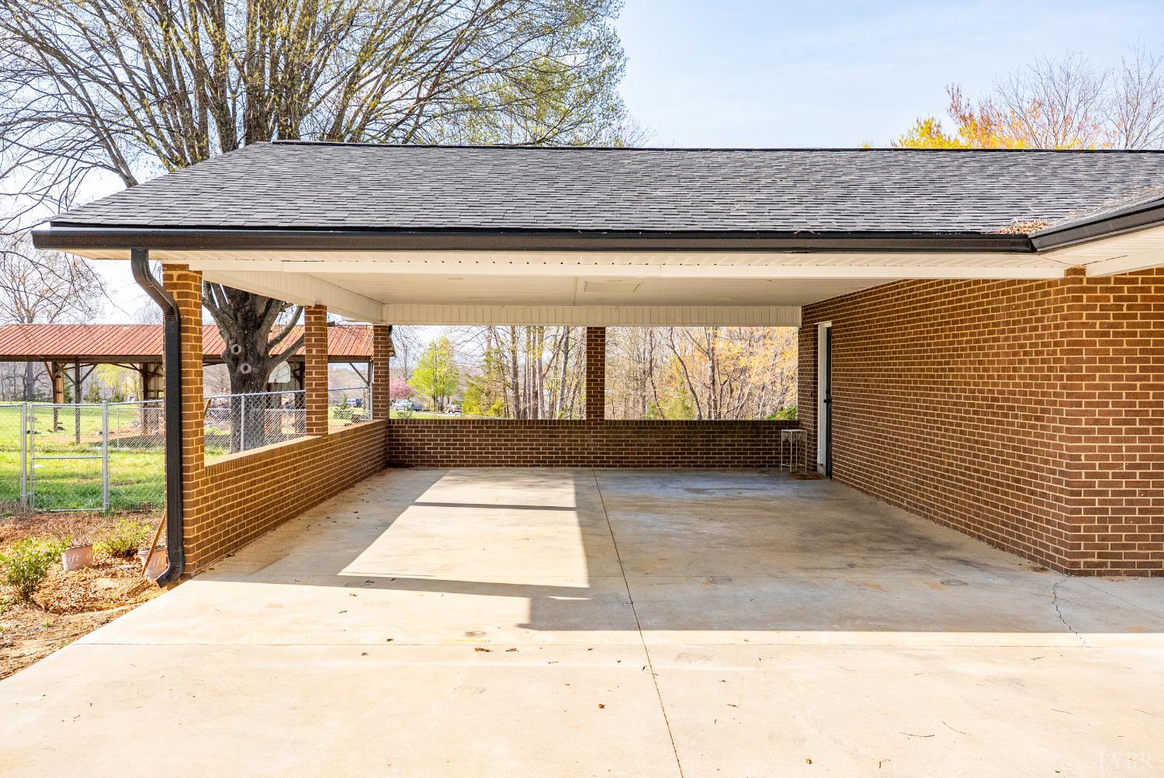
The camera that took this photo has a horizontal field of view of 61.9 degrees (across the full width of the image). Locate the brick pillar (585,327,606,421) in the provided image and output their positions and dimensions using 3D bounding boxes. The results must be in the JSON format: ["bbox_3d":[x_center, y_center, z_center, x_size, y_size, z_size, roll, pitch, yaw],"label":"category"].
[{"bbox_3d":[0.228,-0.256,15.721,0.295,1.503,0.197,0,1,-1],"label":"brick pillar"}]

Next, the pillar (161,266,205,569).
[{"bbox_3d":[-3.059,0.235,7.448,0.194,2.345,0.295,0,1,-1],"label":"pillar"}]

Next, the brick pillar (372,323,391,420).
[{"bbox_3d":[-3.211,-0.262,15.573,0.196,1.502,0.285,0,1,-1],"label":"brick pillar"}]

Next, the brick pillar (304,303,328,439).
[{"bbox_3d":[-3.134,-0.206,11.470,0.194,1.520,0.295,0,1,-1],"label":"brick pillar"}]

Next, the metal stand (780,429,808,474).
[{"bbox_3d":[3.294,0.961,15.044,0.275,0.650,0.275,0,1,-20],"label":"metal stand"}]

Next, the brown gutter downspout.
[{"bbox_3d":[-3.074,0.268,6.948,0.190,2.448,0.695,0,1,-1],"label":"brown gutter downspout"}]

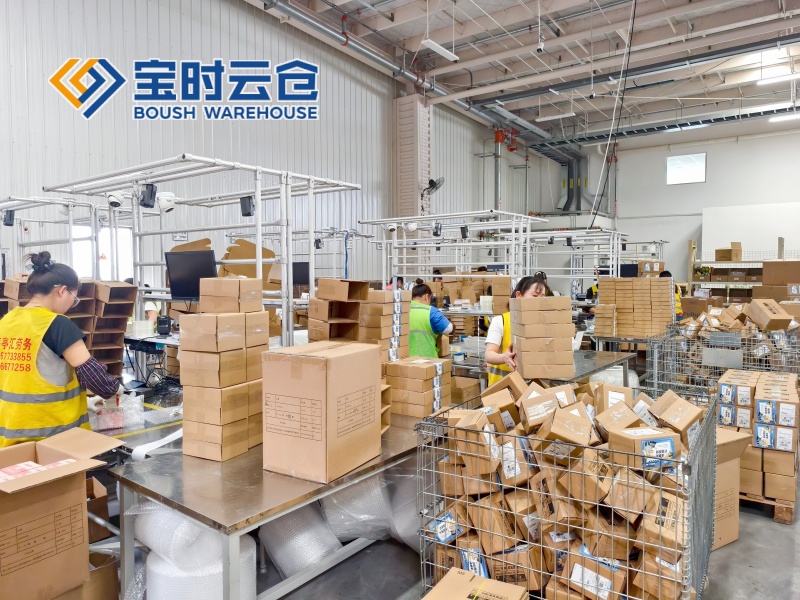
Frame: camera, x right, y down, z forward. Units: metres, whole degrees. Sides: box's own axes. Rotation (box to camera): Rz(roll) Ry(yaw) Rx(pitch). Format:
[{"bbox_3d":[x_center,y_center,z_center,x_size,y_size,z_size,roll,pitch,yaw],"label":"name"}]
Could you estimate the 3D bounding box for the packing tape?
[{"bbox_3d":[-1.122,0.666,2.567,0.075,0.070,0.480,0,2,4],"label":"packing tape"}]

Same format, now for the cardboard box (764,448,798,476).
[{"bbox_3d":[2.541,1.058,3.549,0.163,0.158,0.228,2,3,37],"label":"cardboard box"}]

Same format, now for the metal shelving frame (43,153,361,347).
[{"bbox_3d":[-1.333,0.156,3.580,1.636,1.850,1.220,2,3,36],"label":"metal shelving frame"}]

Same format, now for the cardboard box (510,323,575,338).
[{"bbox_3d":[0.943,0.195,3.512,0.341,0.088,0.226,-1,3,-11],"label":"cardboard box"}]

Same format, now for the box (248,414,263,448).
[{"bbox_3d":[-0.769,0.614,2.578,0.228,0.158,0.167,1,2,24],"label":"box"}]

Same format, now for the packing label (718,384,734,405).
[{"bbox_3d":[2.522,0.727,4.091,0.102,0.147,0.002,2,3,37],"label":"packing label"}]

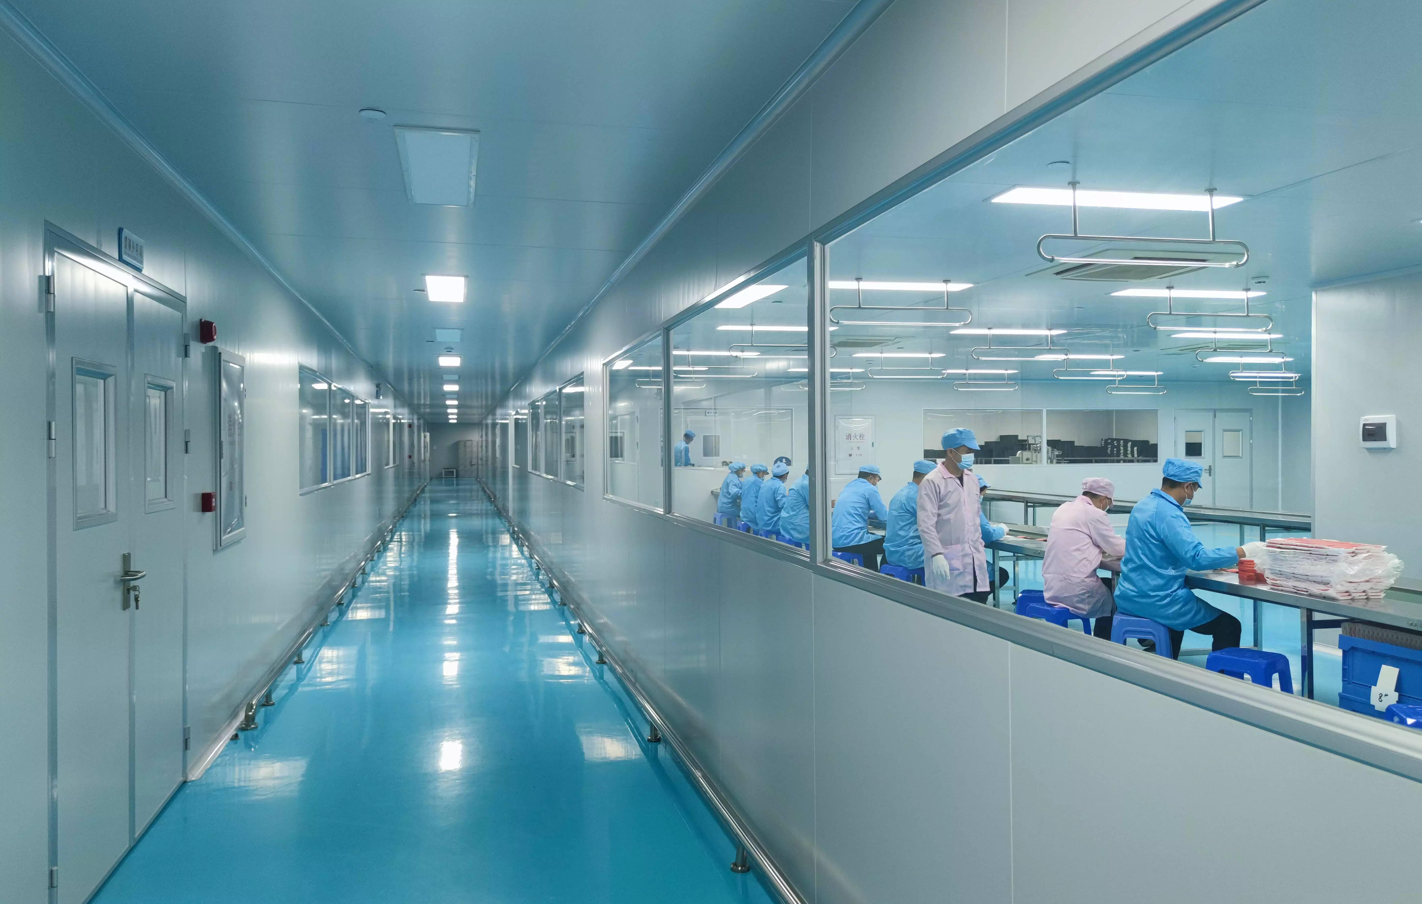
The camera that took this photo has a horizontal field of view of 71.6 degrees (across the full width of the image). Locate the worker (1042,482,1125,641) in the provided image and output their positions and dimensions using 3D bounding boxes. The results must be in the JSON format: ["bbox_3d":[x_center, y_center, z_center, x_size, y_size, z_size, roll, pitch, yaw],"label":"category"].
[{"bbox_3d":[2.356,0.787,6.047,0.700,1.260,0.480,-1,0,-10],"label":"worker"}]

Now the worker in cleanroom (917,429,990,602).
[{"bbox_3d":[1.561,0.637,6.354,0.480,1.570,0.340,-1,0,-31],"label":"worker in cleanroom"}]

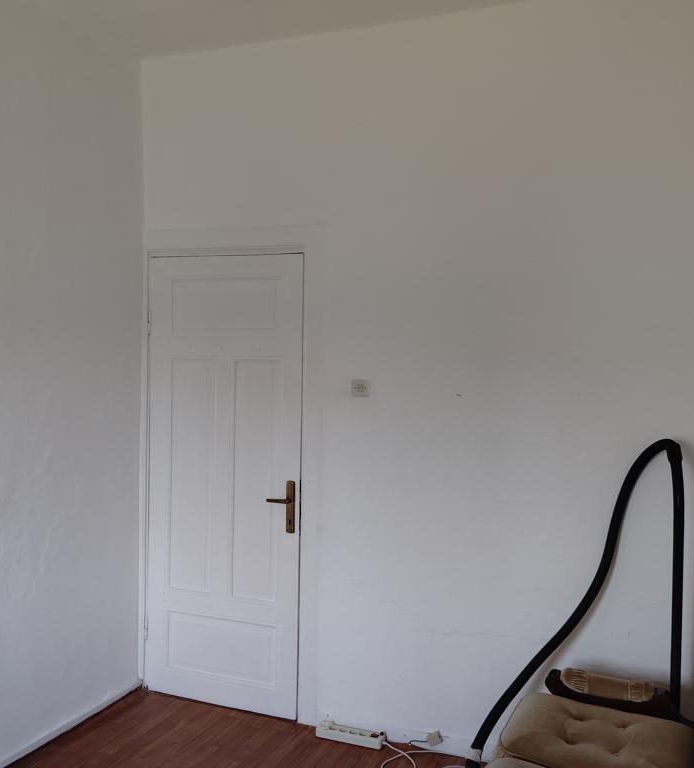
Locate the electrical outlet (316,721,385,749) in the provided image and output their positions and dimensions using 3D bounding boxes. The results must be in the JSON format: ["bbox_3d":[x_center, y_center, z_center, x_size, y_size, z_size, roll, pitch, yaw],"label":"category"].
[{"bbox_3d":[0.016,1.468,3.464,0.288,0.047,0.058,2,2,22],"label":"electrical outlet"}]

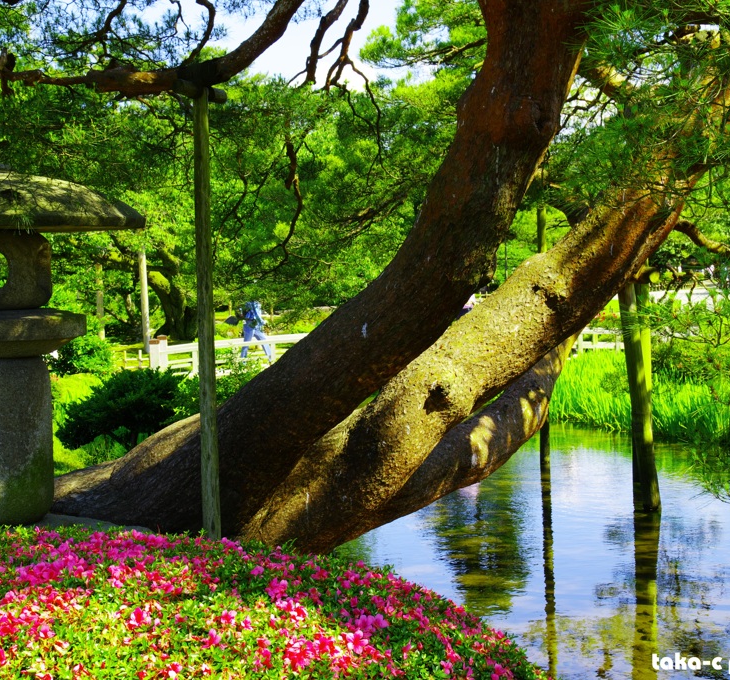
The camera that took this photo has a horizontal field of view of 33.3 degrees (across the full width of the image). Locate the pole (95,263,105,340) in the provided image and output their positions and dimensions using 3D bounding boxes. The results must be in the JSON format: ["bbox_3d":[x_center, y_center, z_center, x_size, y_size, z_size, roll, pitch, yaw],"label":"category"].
[{"bbox_3d":[-7.012,-0.954,32.446,0.170,2.206,0.170,-2,3,0],"label":"pole"}]

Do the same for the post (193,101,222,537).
[{"bbox_3d":[-0.978,-0.138,7.531,0.107,2.825,0.107,-1,3,0],"label":"post"}]

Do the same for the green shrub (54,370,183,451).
[{"bbox_3d":[-2.368,0.676,11.780,1.250,0.823,1.150,0,3,0],"label":"green shrub"}]

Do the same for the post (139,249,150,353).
[{"bbox_3d":[-5.296,-0.955,29.438,0.170,2.543,0.170,-2,3,0],"label":"post"}]

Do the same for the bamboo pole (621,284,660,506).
[{"bbox_3d":[2.437,0.507,10.850,0.165,2.063,0.165,-6,3,0],"label":"bamboo pole"}]

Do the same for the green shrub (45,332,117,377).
[{"bbox_3d":[-5.021,0.273,21.480,1.250,0.810,1.100,0,3,0],"label":"green shrub"}]

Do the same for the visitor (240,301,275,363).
[{"bbox_3d":[-2.388,-0.284,26.760,0.700,1.644,0.550,0,3,-6],"label":"visitor"}]

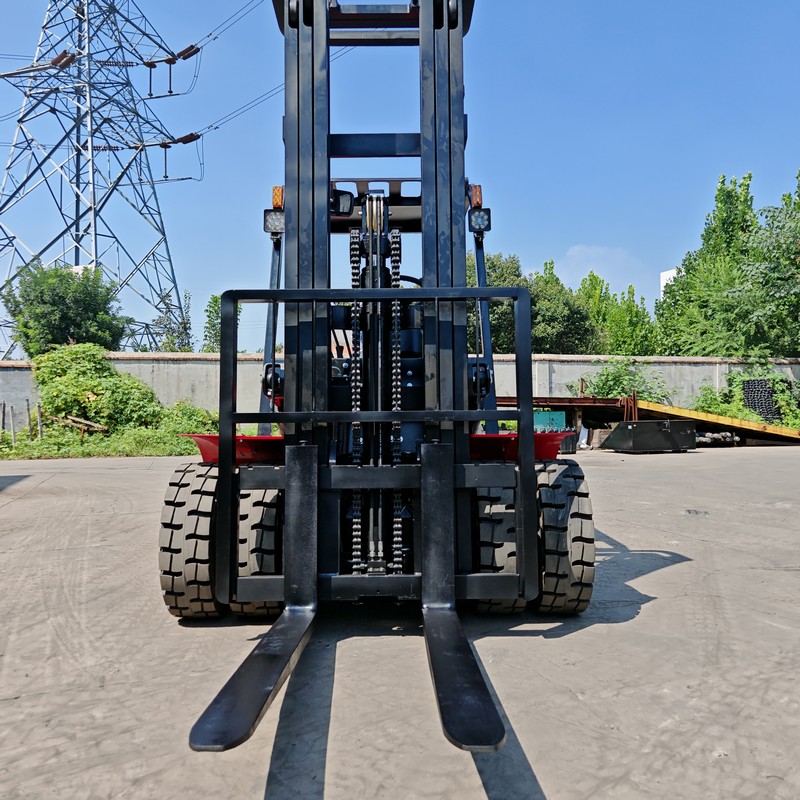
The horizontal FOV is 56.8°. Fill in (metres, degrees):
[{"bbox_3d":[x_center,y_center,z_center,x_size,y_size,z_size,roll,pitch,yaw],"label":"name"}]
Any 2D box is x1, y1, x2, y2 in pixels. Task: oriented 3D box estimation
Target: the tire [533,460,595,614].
[{"bbox_3d":[0.705,0.625,3.400,0.225,0.700,0.700,-1,-1,0],"label":"tire"}]

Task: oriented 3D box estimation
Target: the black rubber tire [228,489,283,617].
[{"bbox_3d":[-0.617,0.631,3.400,0.225,0.700,0.700,-1,-1,0],"label":"black rubber tire"}]

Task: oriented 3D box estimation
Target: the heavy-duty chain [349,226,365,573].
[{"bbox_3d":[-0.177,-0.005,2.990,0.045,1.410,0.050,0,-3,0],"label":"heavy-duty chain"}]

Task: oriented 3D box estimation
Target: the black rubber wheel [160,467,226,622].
[{"bbox_3d":[-0.892,0.634,3.400,0.225,0.700,0.700,-1,-1,0],"label":"black rubber wheel"}]

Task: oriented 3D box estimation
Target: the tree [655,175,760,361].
[{"bbox_3d":[9.950,-3.050,24.000,3.600,8.300,3.500,-1,-1,0],"label":"tree"}]

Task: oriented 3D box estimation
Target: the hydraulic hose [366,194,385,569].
[{"bbox_3d":[-0.099,-0.085,3.000,0.060,1.520,0.070,0,-3,0],"label":"hydraulic hose"}]

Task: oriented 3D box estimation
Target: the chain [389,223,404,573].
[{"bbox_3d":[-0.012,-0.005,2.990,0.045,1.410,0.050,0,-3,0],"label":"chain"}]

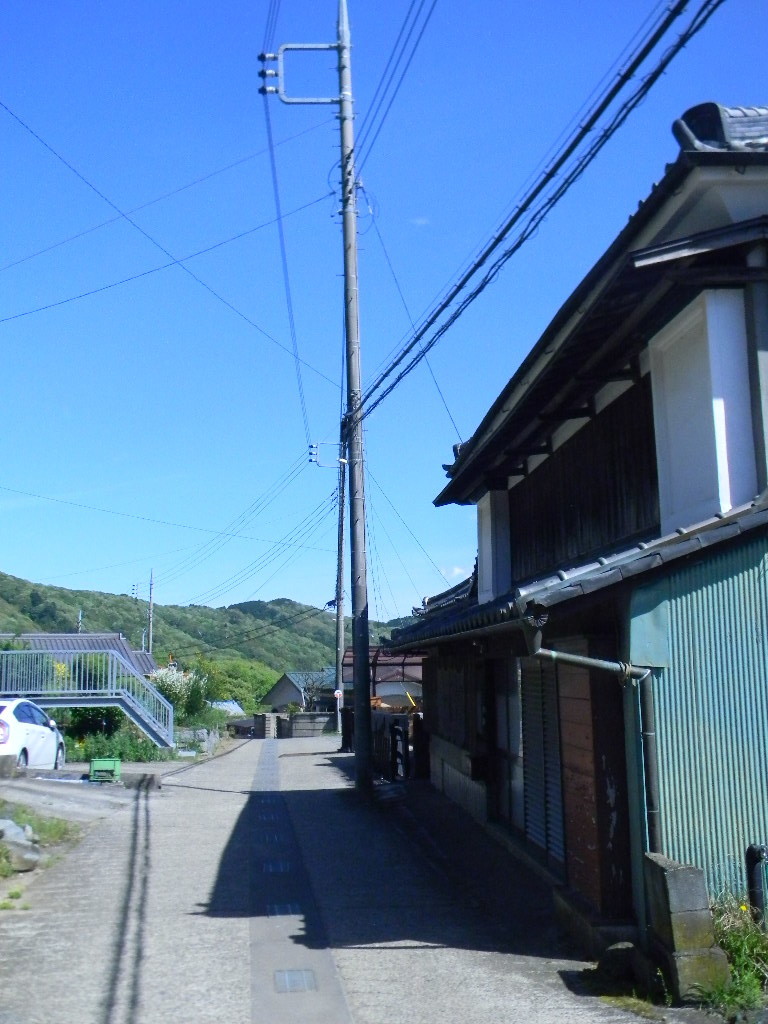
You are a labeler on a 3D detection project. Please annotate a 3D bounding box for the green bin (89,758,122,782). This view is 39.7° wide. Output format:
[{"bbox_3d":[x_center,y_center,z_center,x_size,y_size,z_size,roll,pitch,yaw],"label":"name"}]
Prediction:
[{"bbox_3d":[-4.734,4.399,18.100,0.460,0.350,0.380,0,-9,-6],"label":"green bin"}]

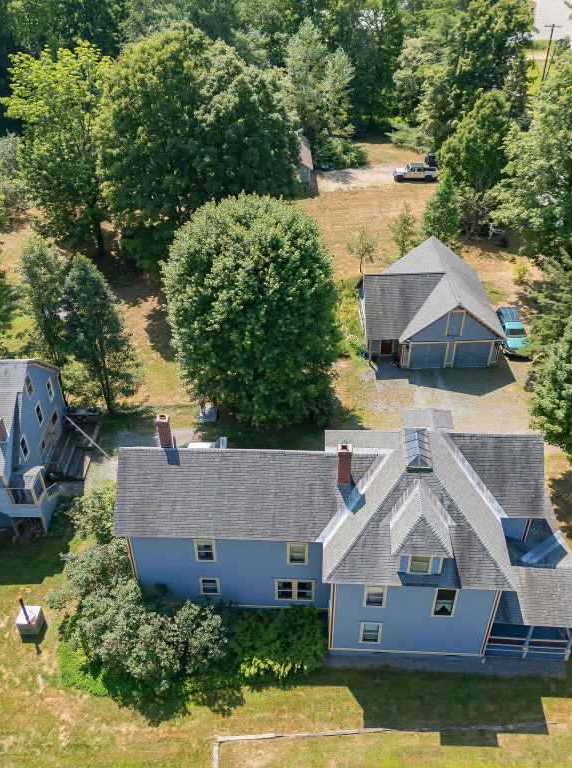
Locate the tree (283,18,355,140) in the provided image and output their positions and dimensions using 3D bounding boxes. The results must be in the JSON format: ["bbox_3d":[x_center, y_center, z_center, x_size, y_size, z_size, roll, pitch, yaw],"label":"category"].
[{"bbox_3d":[4.302,-38.758,92.229,9.200,15.800,8.400,-1,37,0],"label":"tree"}]

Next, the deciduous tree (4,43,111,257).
[{"bbox_3d":[-21.567,-21.849,68.639,9.154,20.435,9.154,1,36,3],"label":"deciduous tree"}]

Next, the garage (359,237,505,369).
[{"bbox_3d":[11.344,-6.628,57.888,10.700,5.500,11.500,-1,37,0],"label":"garage"}]

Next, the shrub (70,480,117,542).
[{"bbox_3d":[-11.446,7.762,42.885,3.300,3.000,3.200,1,36,3],"label":"shrub"}]

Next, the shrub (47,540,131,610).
[{"bbox_3d":[-10.802,10.527,39.031,4.800,3.100,3.700,1,36,3],"label":"shrub"}]

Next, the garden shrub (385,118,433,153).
[{"bbox_3d":[16.415,-33.459,94.811,6.400,4.000,5.500,-1,37,0],"label":"garden shrub"}]

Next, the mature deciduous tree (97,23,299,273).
[{"bbox_3d":[-7.966,-21.504,66.442,18.361,22.024,18.361,1,36,3],"label":"mature deciduous tree"}]

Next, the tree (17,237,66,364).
[{"bbox_3d":[-18.170,-5.925,52.908,3.800,10.900,3.800,-1,37,0],"label":"tree"}]

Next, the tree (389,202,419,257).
[{"bbox_3d":[11.822,-15.534,71.575,2.967,5.651,2.967,1,36,3],"label":"tree"}]

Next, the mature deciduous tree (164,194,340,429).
[{"bbox_3d":[-2.152,-4.449,46.779,11.400,15.600,11.400,-1,37,0],"label":"mature deciduous tree"}]

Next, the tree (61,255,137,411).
[{"bbox_3d":[-12.836,-3.005,47.769,4.900,12.300,4.900,-1,37,0],"label":"tree"}]

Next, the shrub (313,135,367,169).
[{"bbox_3d":[6.956,-29.848,90.562,7.000,3.500,6.000,-1,37,0],"label":"shrub"}]

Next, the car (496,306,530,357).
[{"bbox_3d":[18.402,-4.279,57.774,1.800,1.750,5.000,2,37,4],"label":"car"}]

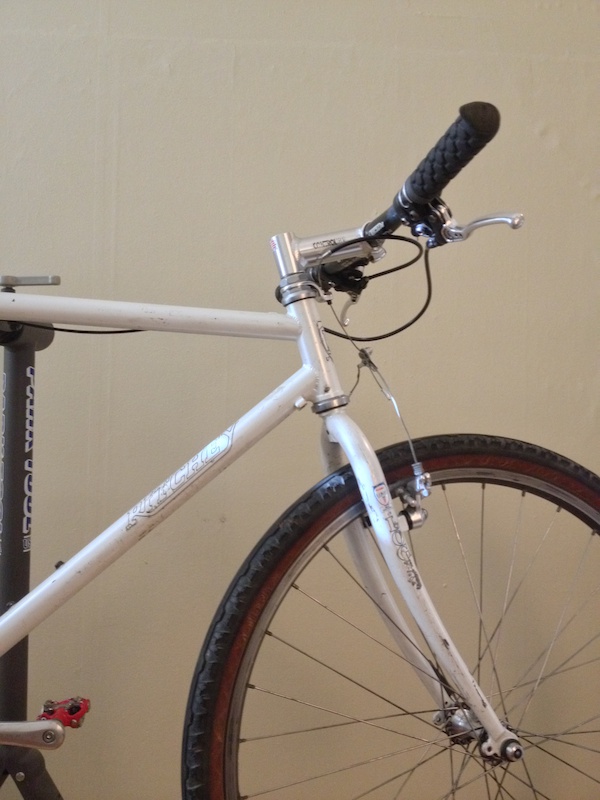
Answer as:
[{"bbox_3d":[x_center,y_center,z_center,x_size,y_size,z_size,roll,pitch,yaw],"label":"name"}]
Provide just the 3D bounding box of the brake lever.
[{"bbox_3d":[0.169,-0.162,0.758,0.024,0.016,0.108,46,-18,-22],"label":"brake lever"}]

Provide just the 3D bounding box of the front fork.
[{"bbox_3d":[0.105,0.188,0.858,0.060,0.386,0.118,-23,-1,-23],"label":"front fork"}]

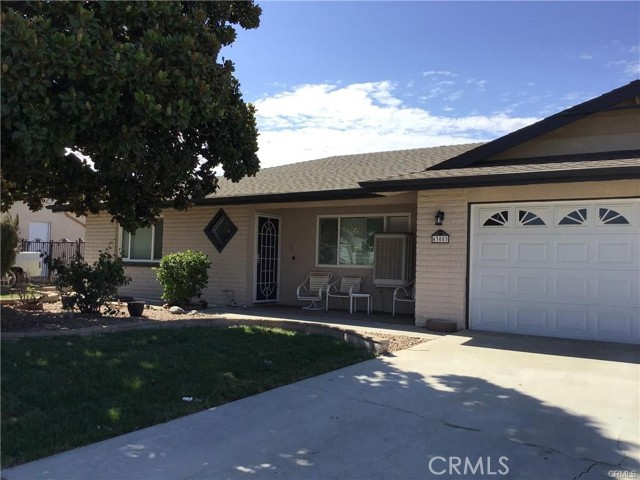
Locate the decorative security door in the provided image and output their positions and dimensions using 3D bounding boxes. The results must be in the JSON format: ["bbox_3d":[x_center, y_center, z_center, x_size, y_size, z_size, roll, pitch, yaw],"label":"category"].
[{"bbox_3d":[-1.250,0.435,13.575,0.070,2.066,0.965,0,-3,33],"label":"decorative security door"}]

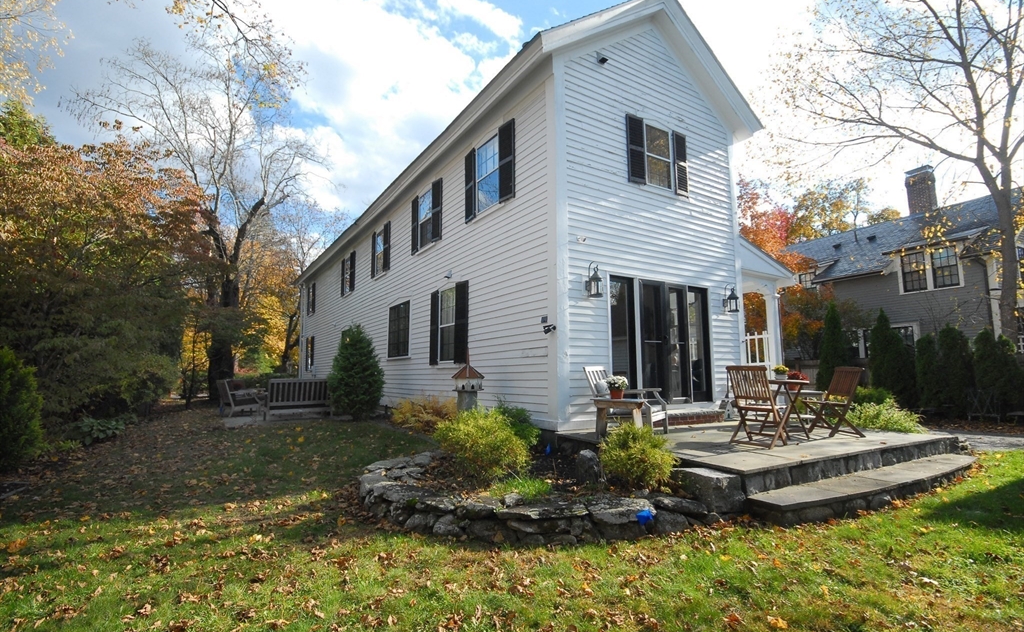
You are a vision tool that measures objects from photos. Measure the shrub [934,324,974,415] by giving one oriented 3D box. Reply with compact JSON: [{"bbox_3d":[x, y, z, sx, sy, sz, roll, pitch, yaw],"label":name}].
[{"bbox_3d":[11.547,1.435,12.706,0.820,2.399,0.820,3,-8,-24],"label":"shrub"}]

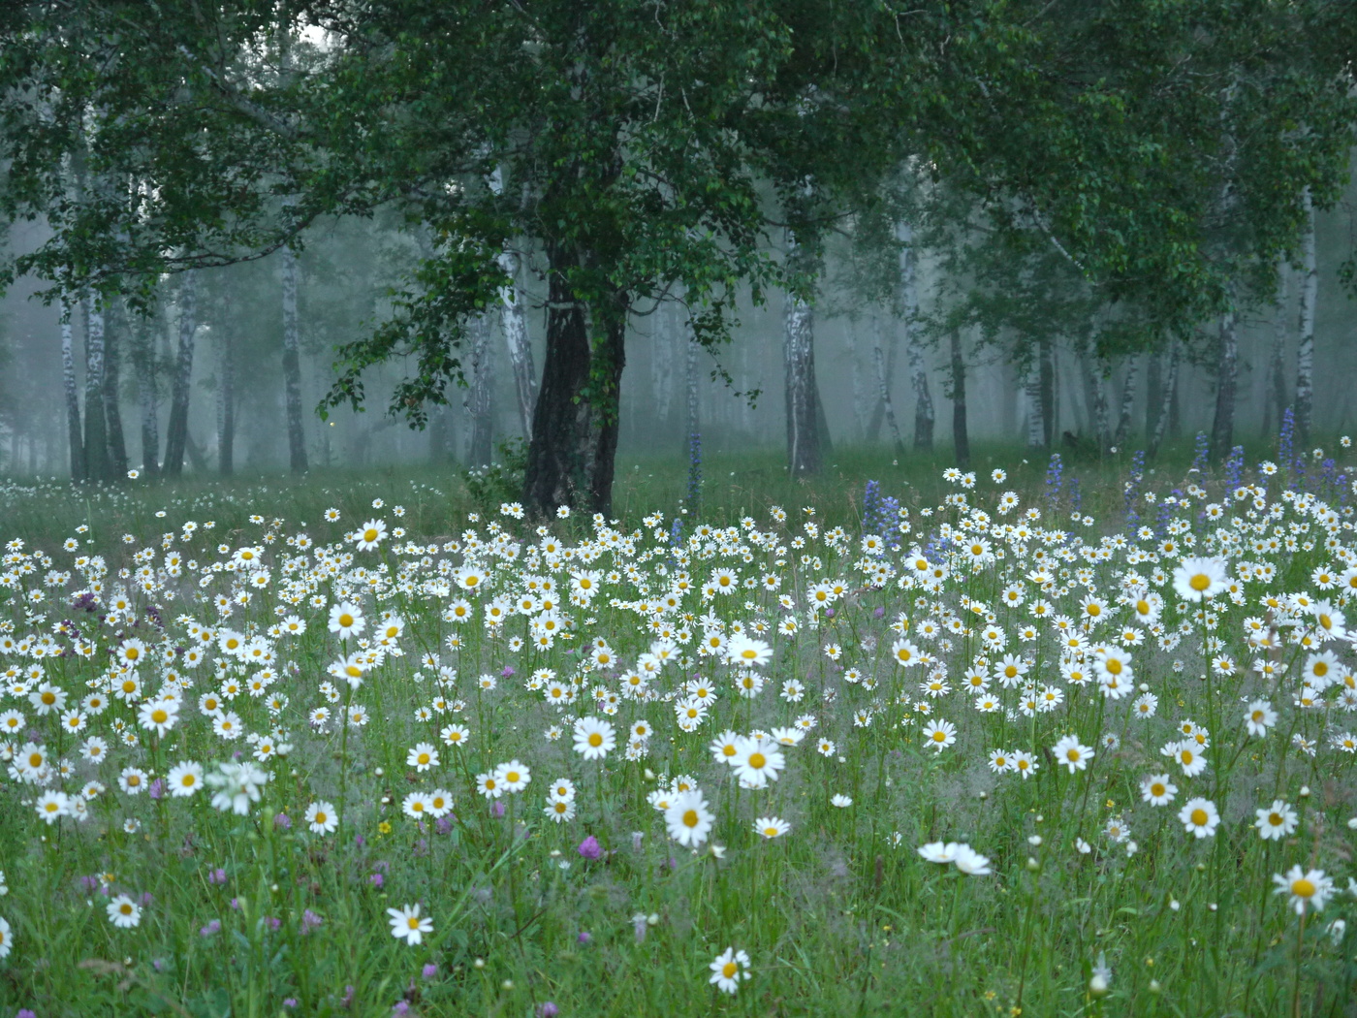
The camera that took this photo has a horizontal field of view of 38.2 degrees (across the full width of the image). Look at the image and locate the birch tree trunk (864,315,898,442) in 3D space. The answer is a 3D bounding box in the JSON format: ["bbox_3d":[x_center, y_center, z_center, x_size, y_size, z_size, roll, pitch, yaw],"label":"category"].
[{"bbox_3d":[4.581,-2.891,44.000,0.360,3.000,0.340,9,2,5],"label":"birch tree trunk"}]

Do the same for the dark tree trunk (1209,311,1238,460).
[{"bbox_3d":[7.528,-1.701,27.000,0.310,2.150,0.300,3,2,15],"label":"dark tree trunk"}]

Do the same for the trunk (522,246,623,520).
[{"bbox_3d":[-0.591,-0.718,11.200,0.540,1.580,0.480,2,2,-3],"label":"trunk"}]

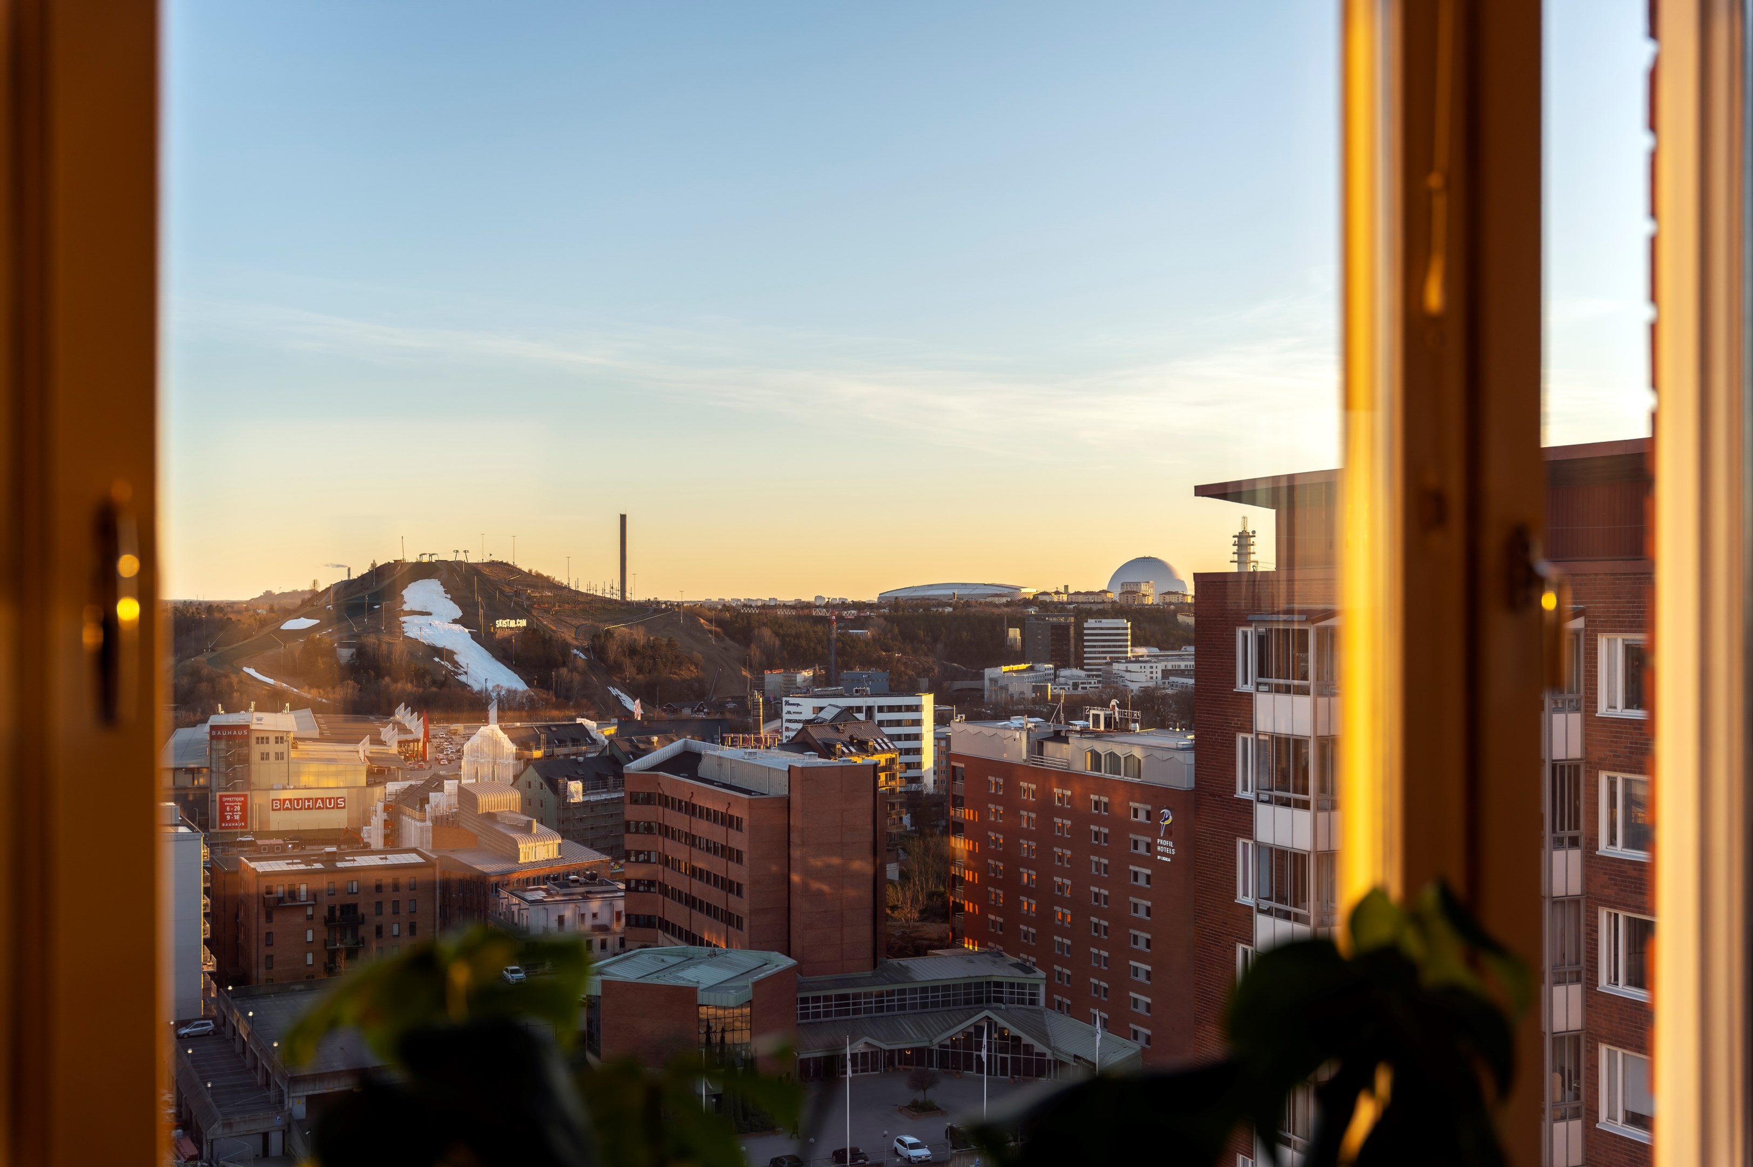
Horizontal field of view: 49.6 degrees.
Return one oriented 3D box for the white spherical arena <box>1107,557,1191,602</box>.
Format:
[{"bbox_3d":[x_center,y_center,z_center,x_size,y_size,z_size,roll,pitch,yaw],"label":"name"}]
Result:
[{"bbox_3d":[362.950,7.180,2540.190,110.000,84.000,110.000,0,0,0],"label":"white spherical arena"}]

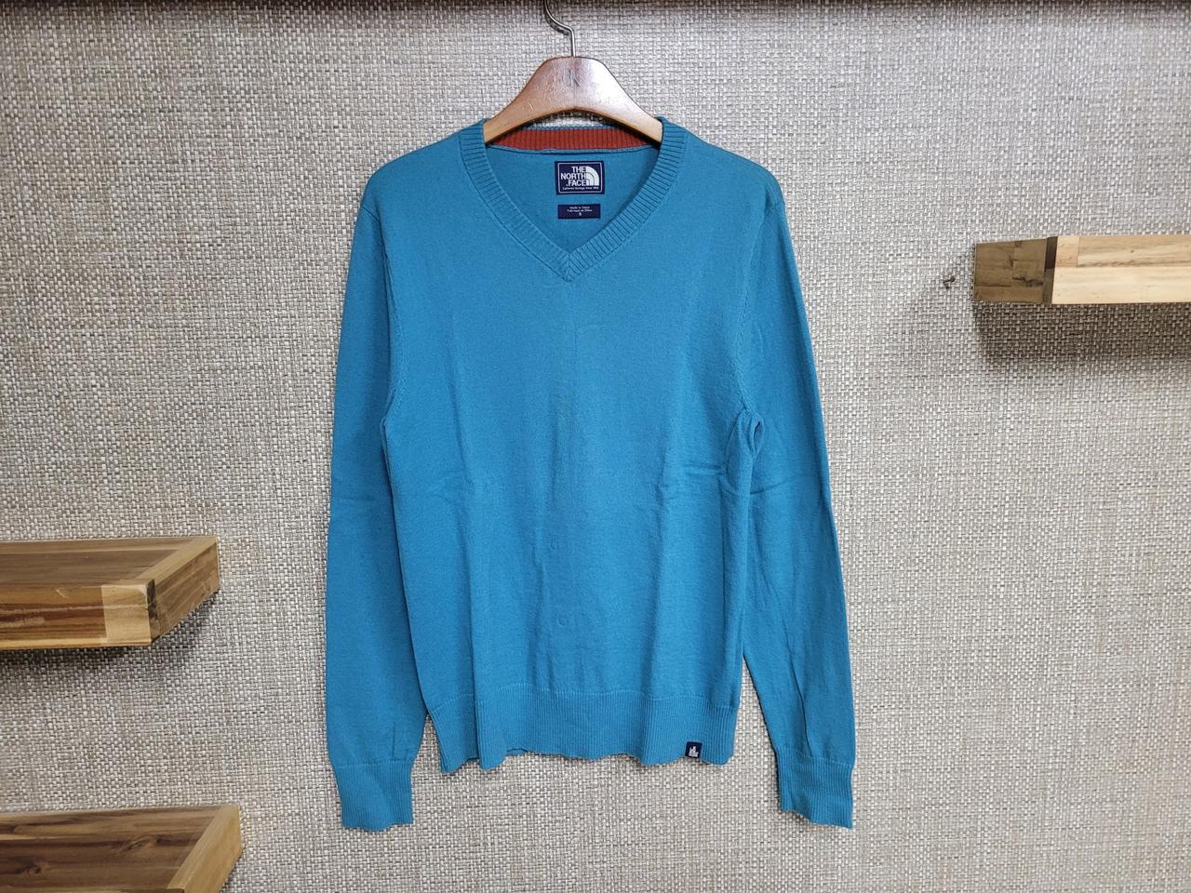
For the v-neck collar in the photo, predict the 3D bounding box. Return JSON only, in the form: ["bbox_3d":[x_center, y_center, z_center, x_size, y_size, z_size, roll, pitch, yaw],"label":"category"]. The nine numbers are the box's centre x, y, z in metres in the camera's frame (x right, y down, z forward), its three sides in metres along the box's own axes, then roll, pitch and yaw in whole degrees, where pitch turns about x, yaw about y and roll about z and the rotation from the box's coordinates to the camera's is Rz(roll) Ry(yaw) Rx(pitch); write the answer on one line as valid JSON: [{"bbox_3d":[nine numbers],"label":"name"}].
[{"bbox_3d":[-0.021,-0.249,0.906,0.227,0.160,0.070,-1,10,-1],"label":"v-neck collar"}]

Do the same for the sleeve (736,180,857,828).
[{"bbox_3d":[0.213,0.086,0.969,0.118,0.729,0.060,-5,10,-1],"label":"sleeve"}]

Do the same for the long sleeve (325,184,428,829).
[{"bbox_3d":[-0.244,0.085,0.956,0.110,0.704,0.060,-1,10,-1],"label":"long sleeve"}]

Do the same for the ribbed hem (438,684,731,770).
[{"bbox_3d":[-0.010,0.318,1.007,0.345,0.098,0.070,-1,10,-1],"label":"ribbed hem"}]

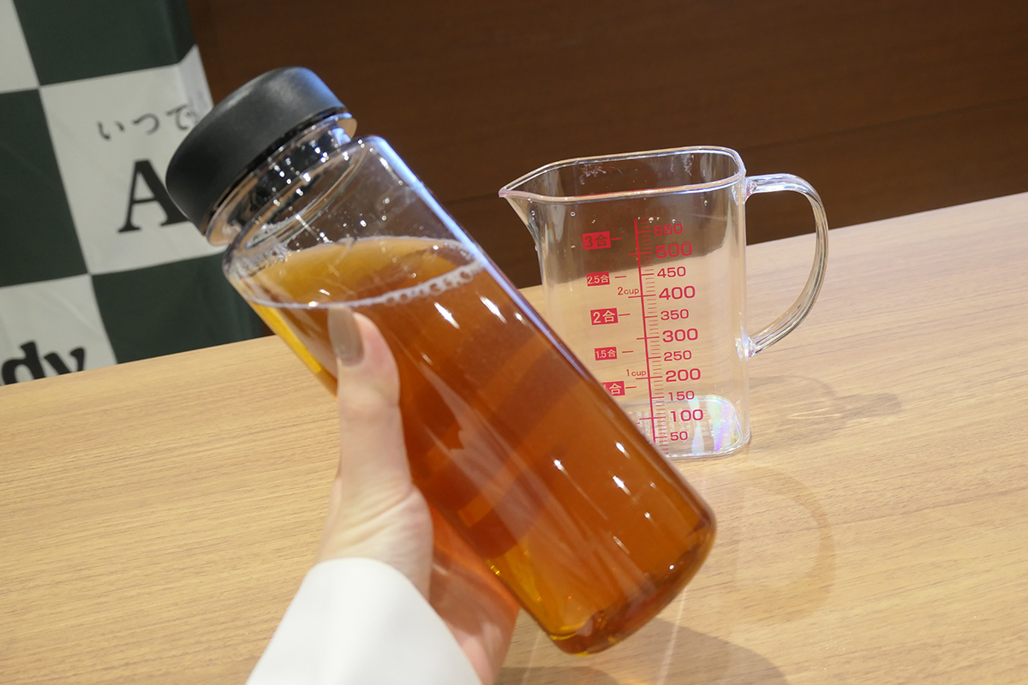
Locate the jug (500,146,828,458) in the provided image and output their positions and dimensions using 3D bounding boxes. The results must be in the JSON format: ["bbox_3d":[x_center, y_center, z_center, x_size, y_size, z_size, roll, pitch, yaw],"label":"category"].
[{"bbox_3d":[0.073,-0.017,0.494,0.145,0.130,0.073,-5,23,6],"label":"jug"}]

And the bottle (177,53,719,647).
[{"bbox_3d":[-0.022,0.006,0.330,0.065,0.190,0.065,-42,1,0],"label":"bottle"}]

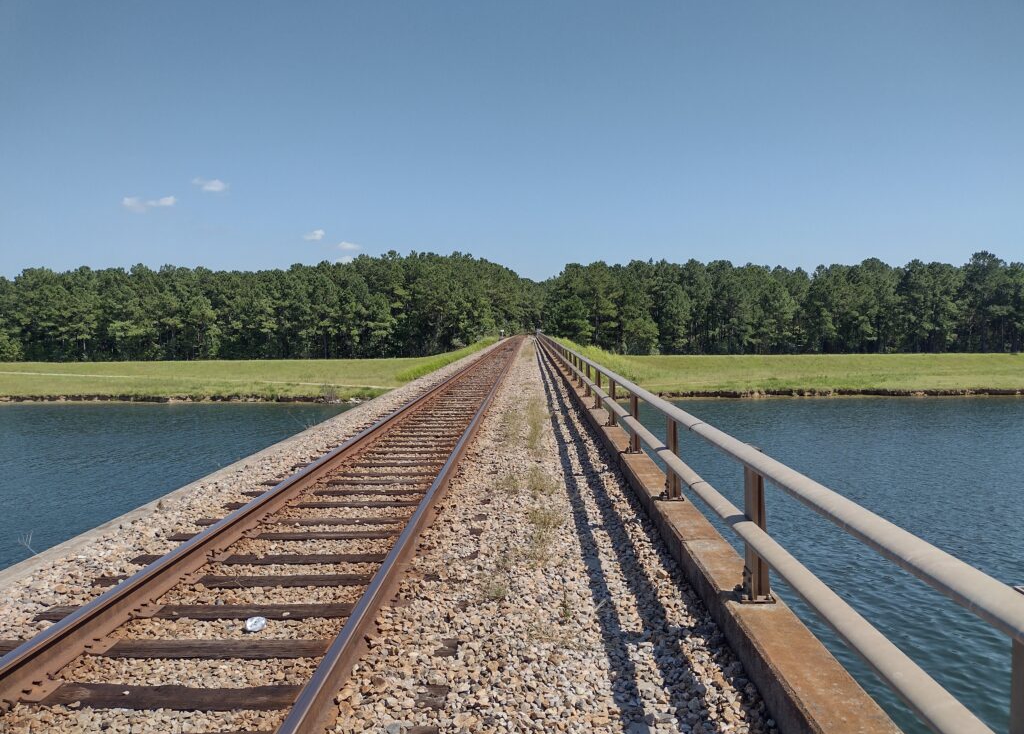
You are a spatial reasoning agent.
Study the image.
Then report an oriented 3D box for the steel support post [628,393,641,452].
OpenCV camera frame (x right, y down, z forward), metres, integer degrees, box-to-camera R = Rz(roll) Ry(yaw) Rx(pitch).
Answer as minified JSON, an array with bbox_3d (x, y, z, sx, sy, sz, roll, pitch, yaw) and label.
[{"bbox_3d":[1.473,0.629,9.605,0.150,0.810,0.140,-1,3,1],"label":"steel support post"}]

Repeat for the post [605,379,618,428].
[{"bbox_3d":[1.521,0.501,12.131,0.150,0.810,0.140,-1,3,1],"label":"post"}]

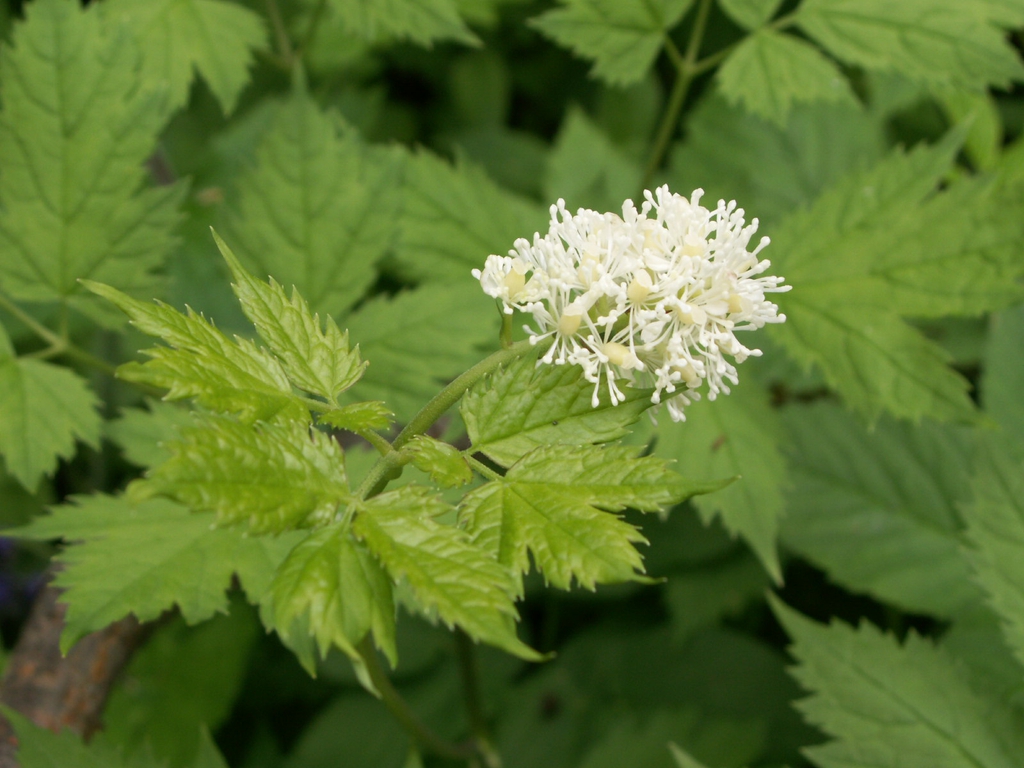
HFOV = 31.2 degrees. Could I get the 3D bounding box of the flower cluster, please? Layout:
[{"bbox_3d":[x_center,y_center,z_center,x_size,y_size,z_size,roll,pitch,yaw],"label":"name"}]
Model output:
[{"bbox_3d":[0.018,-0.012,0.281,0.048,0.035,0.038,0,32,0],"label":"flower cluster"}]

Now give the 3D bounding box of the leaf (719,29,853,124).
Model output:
[{"bbox_3d":[0.073,-0.082,0.490,0.037,0.010,0.031,-7,50,-9],"label":"leaf"}]

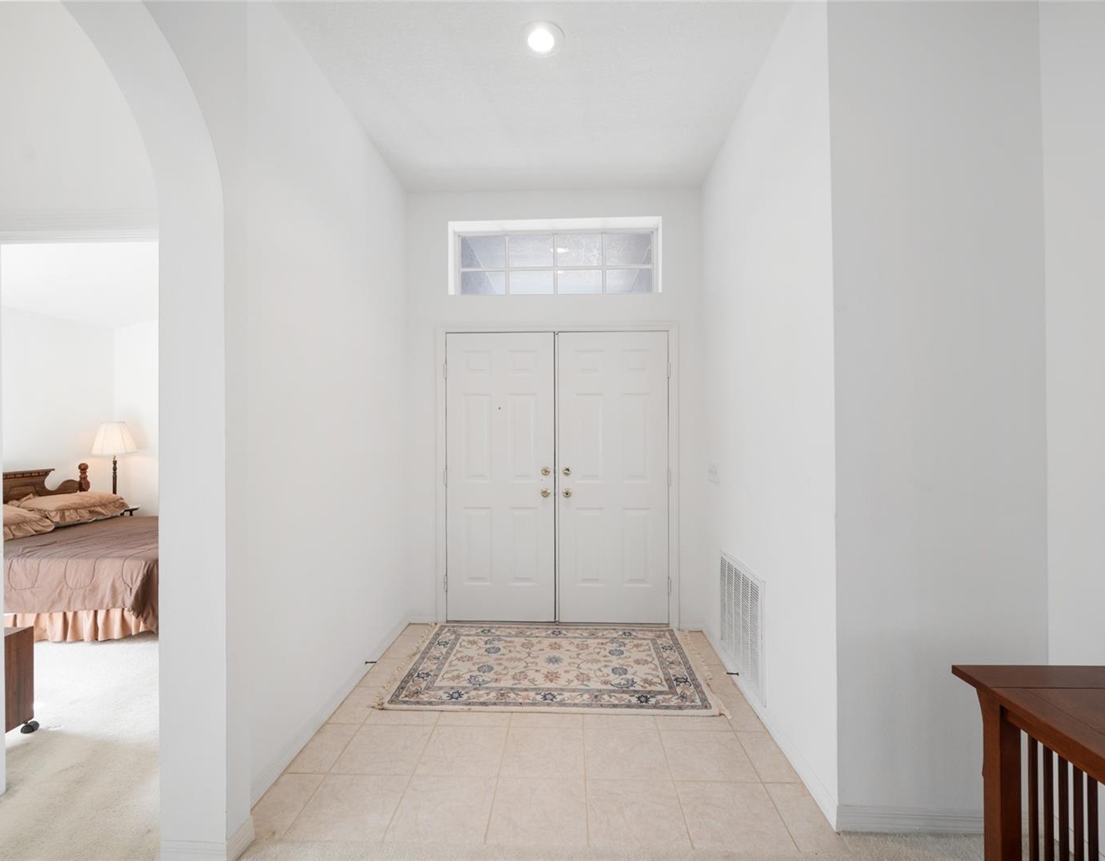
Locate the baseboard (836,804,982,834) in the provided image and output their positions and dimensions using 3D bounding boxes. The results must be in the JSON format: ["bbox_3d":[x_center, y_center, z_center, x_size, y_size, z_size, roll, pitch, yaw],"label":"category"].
[{"bbox_3d":[1.275,1.275,1.650,0.690,0.094,0.015,0,0,2],"label":"baseboard"}]

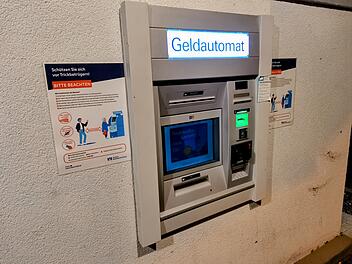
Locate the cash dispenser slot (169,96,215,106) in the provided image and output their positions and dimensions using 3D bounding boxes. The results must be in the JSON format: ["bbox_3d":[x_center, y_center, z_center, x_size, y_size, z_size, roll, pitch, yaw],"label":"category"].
[{"bbox_3d":[0.085,-0.151,1.292,0.268,0.022,0.025,-10,15,-30],"label":"cash dispenser slot"}]

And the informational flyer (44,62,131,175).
[{"bbox_3d":[-0.328,-0.056,1.046,0.297,0.420,0.008,-10,15,-30],"label":"informational flyer"}]

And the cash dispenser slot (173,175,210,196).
[{"bbox_3d":[0.085,0.276,1.380,0.218,0.052,0.050,-10,15,-30],"label":"cash dispenser slot"}]

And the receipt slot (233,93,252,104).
[{"bbox_3d":[0.363,-0.179,1.430,0.127,0.048,0.025,-10,15,-30],"label":"receipt slot"}]

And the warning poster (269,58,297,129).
[{"bbox_3d":[0.646,-0.227,1.625,0.297,0.420,0.008,-10,15,-30],"label":"warning poster"}]

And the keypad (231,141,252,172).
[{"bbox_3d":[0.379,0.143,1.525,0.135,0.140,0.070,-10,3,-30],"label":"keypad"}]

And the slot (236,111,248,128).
[{"bbox_3d":[0.362,-0.066,1.440,0.080,0.085,0.030,-10,15,-30],"label":"slot"}]

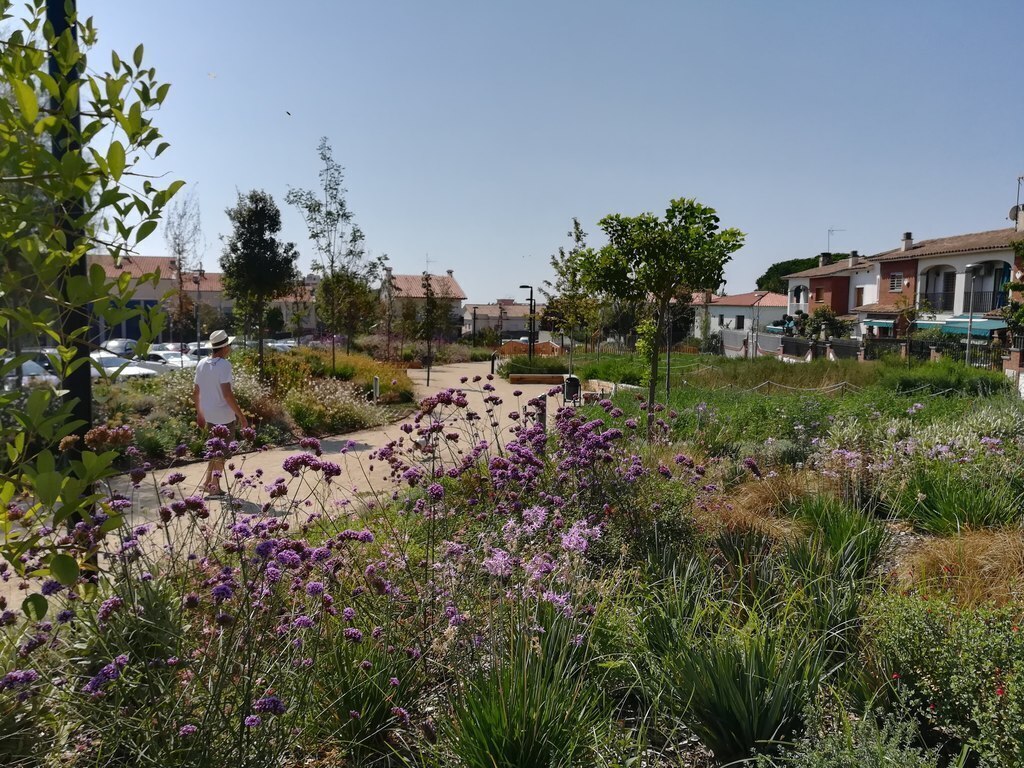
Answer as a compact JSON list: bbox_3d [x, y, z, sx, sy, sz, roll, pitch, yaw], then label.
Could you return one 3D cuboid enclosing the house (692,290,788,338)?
[{"bbox_3d":[25.544,-6.852,77.500,10.300,5.200,10.300,-1,6,-17],"label":"house"}]

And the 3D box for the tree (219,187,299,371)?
[{"bbox_3d":[-6.483,-2.355,19.747,2.050,5.125,2.050,1,6,0],"label":"tree"}]

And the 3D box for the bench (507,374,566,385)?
[{"bbox_3d":[1.173,-0.203,34.700,2.500,0.420,0.500,1,6,-5],"label":"bench"}]

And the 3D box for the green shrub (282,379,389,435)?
[{"bbox_3d":[-3.534,0.410,15.400,2.000,0.930,1.700,0,6,-13],"label":"green shrub"}]

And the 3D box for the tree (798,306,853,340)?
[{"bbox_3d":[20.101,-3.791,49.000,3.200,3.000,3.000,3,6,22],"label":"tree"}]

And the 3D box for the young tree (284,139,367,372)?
[{"bbox_3d":[-5.078,-3.345,21.167,2.200,6.752,2.100,1,6,0],"label":"young tree"}]

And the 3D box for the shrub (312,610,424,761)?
[{"bbox_3d":[-0.597,1.238,3.200,0.440,0.470,0.440,1,6,0],"label":"shrub"}]

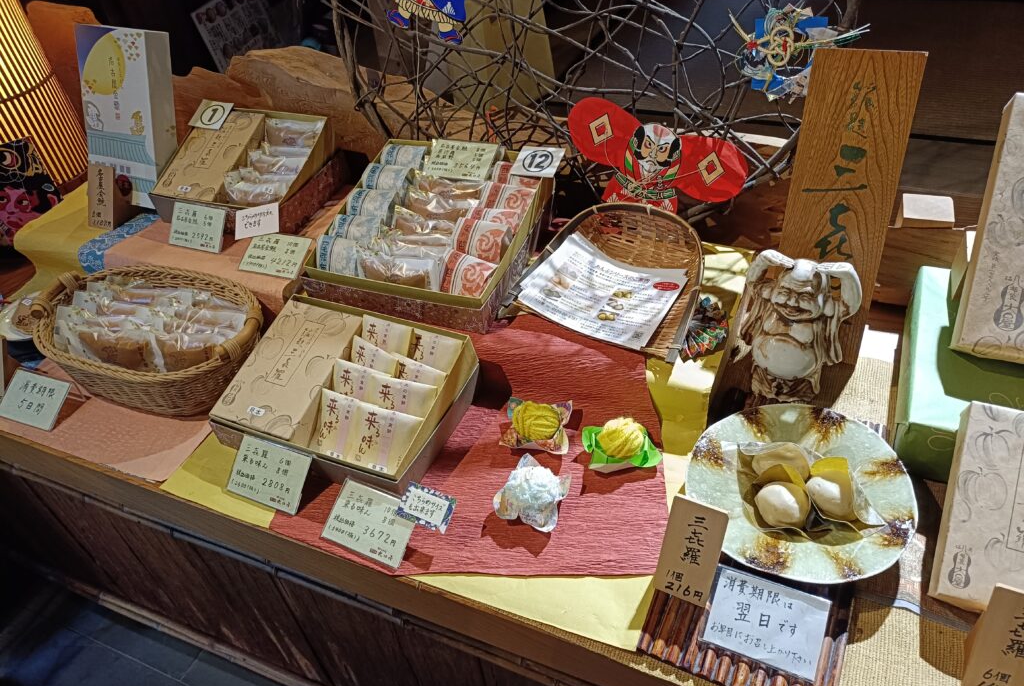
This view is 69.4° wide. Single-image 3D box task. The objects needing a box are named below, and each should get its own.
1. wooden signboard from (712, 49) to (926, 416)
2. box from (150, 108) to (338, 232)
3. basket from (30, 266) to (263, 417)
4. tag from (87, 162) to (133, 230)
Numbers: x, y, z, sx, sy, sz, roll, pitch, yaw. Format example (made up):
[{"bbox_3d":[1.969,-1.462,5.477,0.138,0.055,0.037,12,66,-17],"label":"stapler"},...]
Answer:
[{"bbox_3d":[0.387,-0.151,0.884,0.115,0.369,0.015,8,24,15],"label":"wooden signboard"},{"bbox_3d":[-0.415,-0.273,1.159,0.221,0.087,0.183,8,54,15],"label":"box"},{"bbox_3d":[-0.462,0.009,0.978,0.326,0.120,0.210,13,47,19],"label":"basket"},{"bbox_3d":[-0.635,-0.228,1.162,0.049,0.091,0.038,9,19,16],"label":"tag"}]

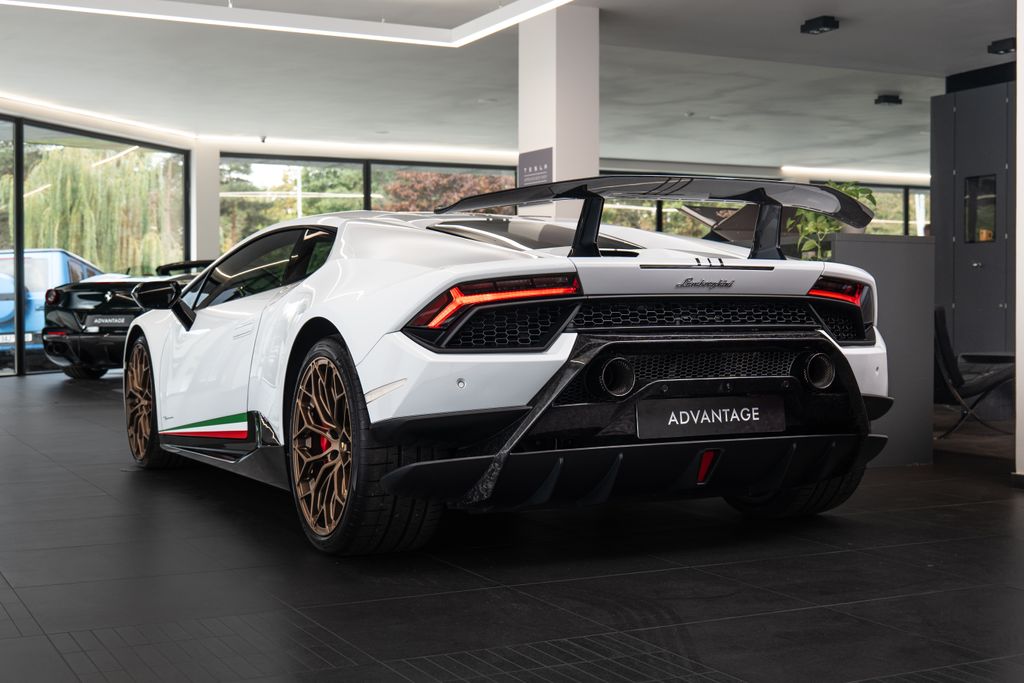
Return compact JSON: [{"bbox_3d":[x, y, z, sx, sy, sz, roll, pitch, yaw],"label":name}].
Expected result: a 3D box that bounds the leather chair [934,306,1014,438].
[{"bbox_3d":[2.760,0.193,8.379,0.770,0.800,0.750,0,1,-28],"label":"leather chair"}]

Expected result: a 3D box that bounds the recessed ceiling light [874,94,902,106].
[{"bbox_3d":[3.824,-2.447,13.000,0.180,0.090,0.180,0,1,-28],"label":"recessed ceiling light"}]

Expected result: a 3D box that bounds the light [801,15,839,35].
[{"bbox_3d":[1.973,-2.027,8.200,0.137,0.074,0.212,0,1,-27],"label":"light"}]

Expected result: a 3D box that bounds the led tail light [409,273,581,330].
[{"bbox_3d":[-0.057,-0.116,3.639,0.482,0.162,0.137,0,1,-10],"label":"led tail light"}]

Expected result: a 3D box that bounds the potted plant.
[{"bbox_3d":[1.690,-0.627,6.750,0.420,0.500,0.380,0,1,-28],"label":"potted plant"}]

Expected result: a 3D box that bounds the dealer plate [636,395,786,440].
[{"bbox_3d":[0.581,0.213,3.681,0.520,0.111,0.020,0,-2,-28],"label":"dealer plate"}]

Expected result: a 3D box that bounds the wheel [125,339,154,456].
[{"bbox_3d":[-1.706,0.291,6.244,0.220,0.550,0.550,0,1,-28],"label":"wheel"}]

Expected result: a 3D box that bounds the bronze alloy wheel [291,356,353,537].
[{"bbox_3d":[-0.474,0.317,3.932,0.240,0.545,0.545,0,1,-28],"label":"bronze alloy wheel"}]

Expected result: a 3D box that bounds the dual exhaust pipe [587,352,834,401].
[{"bbox_3d":[0.595,0.099,3.811,0.853,0.122,0.127,0,1,-28],"label":"dual exhaust pipe"}]

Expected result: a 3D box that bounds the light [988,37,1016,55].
[{"bbox_3d":[3.778,-2.255,9.800,0.140,0.095,0.220,0,1,-28],"label":"light"}]

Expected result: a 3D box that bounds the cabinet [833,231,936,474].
[{"bbox_3d":[1.749,0.045,6.577,0.697,1.158,0.450,0,1,-28],"label":"cabinet"}]

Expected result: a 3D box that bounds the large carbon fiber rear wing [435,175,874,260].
[{"bbox_3d":[0.487,-0.375,4.007,1.634,0.249,0.406,0,1,-28],"label":"large carbon fiber rear wing"}]

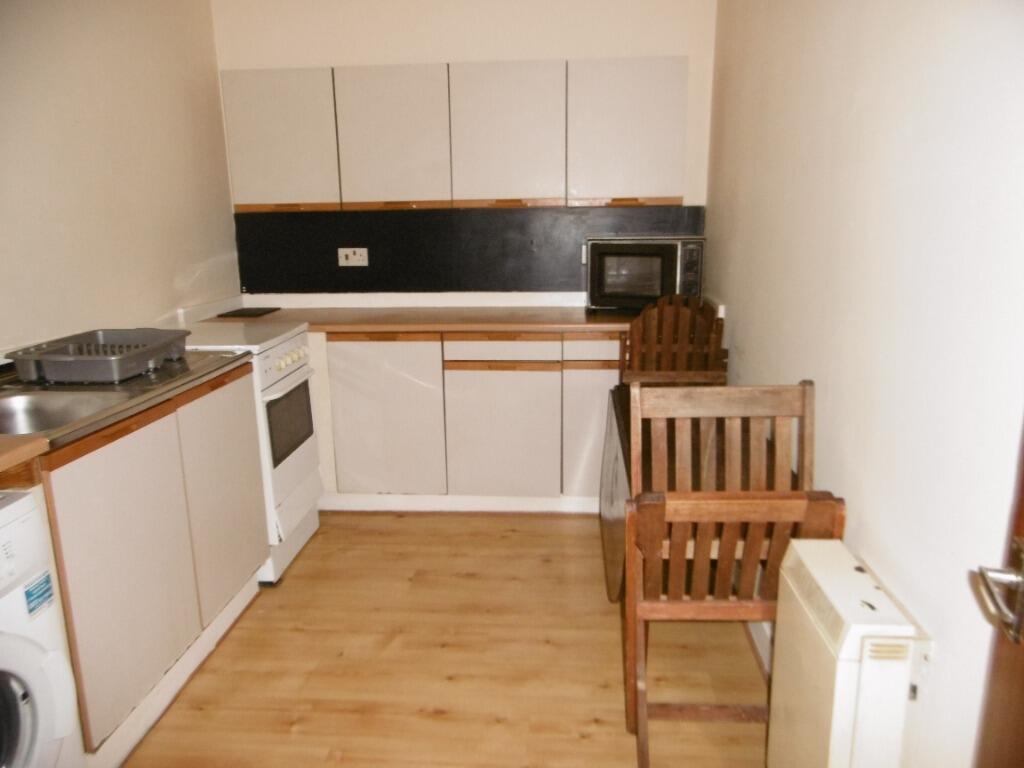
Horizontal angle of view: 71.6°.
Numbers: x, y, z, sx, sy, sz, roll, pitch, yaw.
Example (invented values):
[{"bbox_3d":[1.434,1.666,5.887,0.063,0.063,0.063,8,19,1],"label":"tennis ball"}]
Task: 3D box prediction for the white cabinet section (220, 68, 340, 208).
[{"bbox_3d":[-1.007,-1.106,3.292,0.501,0.600,0.287,0,13,5],"label":"white cabinet section"}]

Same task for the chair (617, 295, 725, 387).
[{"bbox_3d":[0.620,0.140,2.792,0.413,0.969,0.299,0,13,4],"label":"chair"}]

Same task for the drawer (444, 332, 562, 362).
[{"bbox_3d":[-0.026,-0.204,3.175,0.500,0.123,0.430,0,13,4],"label":"drawer"}]

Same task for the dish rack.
[{"bbox_3d":[-1.243,-0.087,2.171,0.373,0.087,0.461,0,13,4],"label":"dish rack"}]

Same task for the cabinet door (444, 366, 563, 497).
[{"bbox_3d":[-0.035,0.200,3.053,0.500,0.593,0.025,0,13,4],"label":"cabinet door"}]

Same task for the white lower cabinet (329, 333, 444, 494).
[{"bbox_3d":[-0.516,0.074,3.334,0.498,0.725,0.550,0,13,4],"label":"white lower cabinet"}]

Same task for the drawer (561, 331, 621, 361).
[{"bbox_3d":[0.349,-0.202,3.149,0.245,0.126,0.430,0,13,4],"label":"drawer"}]

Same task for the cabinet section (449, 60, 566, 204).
[{"bbox_3d":[-0.004,-1.100,3.209,0.508,0.600,0.287,0,13,5],"label":"cabinet section"}]

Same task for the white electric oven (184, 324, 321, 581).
[{"bbox_3d":[-1.125,0.235,2.723,0.598,0.855,0.498,0,13,4],"label":"white electric oven"}]

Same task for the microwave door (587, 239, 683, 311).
[{"bbox_3d":[0.556,-0.499,3.260,0.420,0.307,0.040,0,13,4],"label":"microwave door"}]

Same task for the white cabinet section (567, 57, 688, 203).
[{"bbox_3d":[0.498,-1.097,3.167,0.501,0.600,0.287,0,13,5],"label":"white cabinet section"}]

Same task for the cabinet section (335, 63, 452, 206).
[{"bbox_3d":[-0.507,-1.103,3.250,0.502,0.600,0.287,0,13,5],"label":"cabinet section"}]

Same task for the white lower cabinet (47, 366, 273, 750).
[{"bbox_3d":[-1.202,0.388,2.004,0.591,0.716,1.002,0,13,4],"label":"white lower cabinet"}]

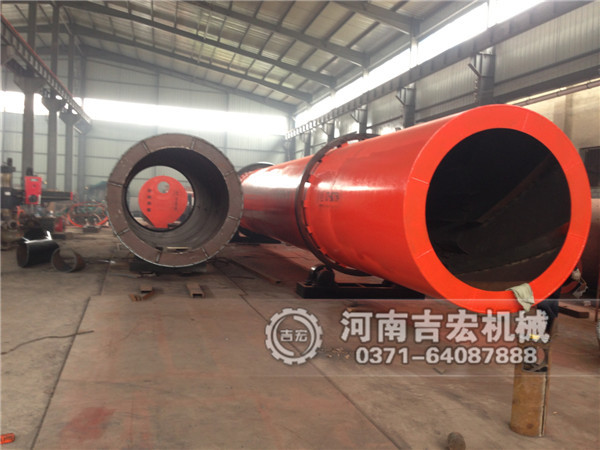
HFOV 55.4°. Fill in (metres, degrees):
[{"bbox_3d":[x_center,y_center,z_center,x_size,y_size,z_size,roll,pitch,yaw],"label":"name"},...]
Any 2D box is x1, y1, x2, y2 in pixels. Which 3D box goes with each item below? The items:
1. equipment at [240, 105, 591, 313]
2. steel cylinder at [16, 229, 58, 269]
[{"bbox_3d":[-0.098,-0.572,14.894,2.240,2.240,18.760,2,2,-13],"label":"equipment"},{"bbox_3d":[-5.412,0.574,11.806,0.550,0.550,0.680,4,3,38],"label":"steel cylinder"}]

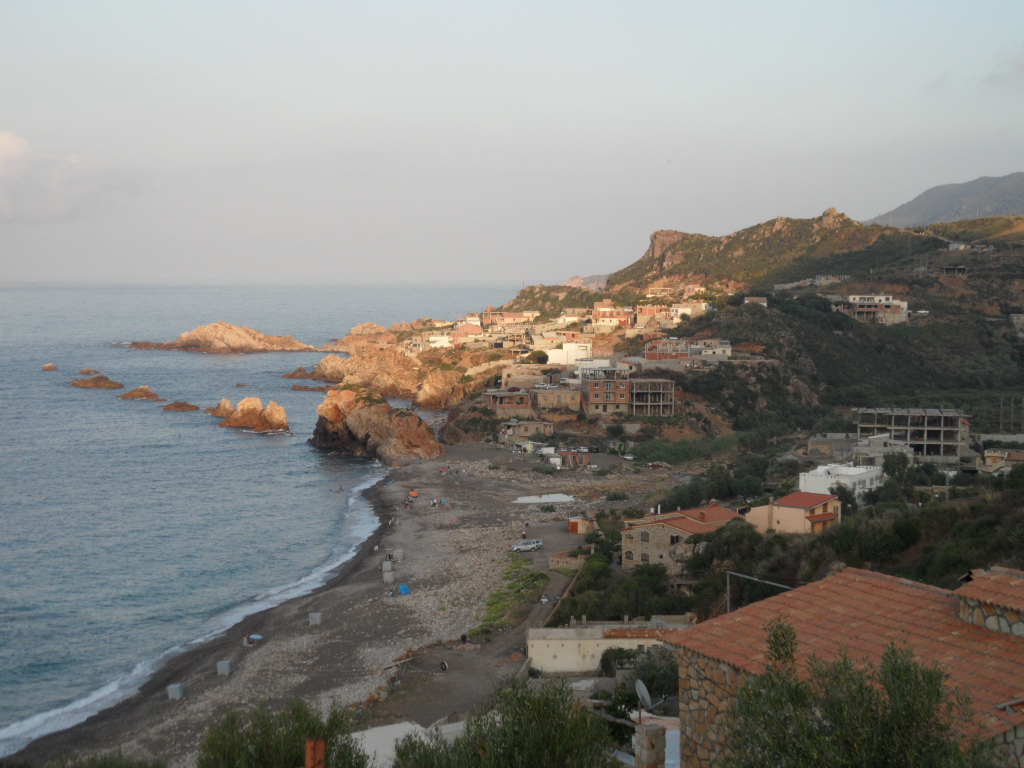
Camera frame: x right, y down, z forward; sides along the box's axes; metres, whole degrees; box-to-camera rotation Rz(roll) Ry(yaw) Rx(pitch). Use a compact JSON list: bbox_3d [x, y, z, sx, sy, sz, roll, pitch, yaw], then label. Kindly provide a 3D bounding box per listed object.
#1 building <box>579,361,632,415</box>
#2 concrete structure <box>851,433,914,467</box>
[{"bbox_3d":[26.240,1.300,492.930,11.500,13.300,12.000,-1,3,-9],"label":"building"},{"bbox_3d":[76.910,13.630,367.440,12.200,6.800,9.000,0,3,6],"label":"concrete structure"}]

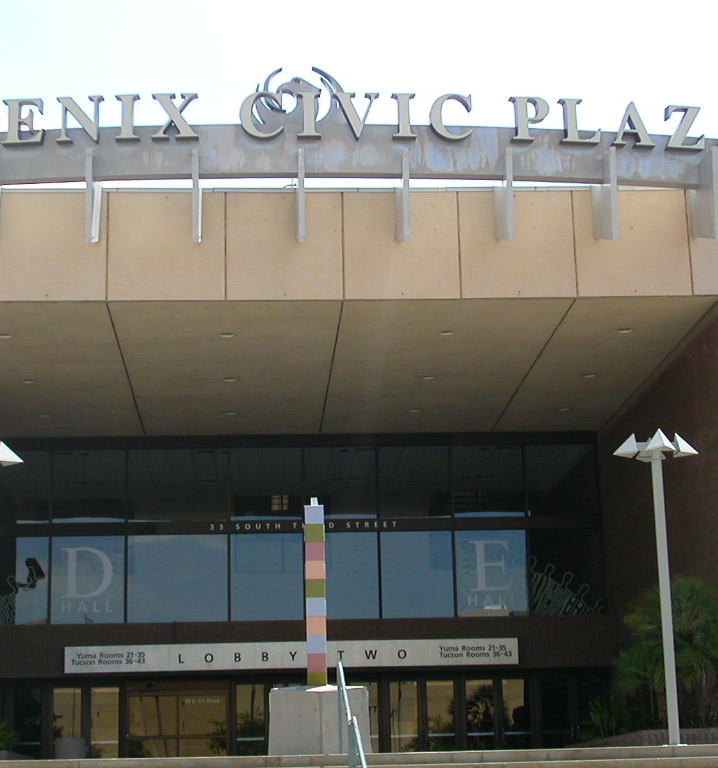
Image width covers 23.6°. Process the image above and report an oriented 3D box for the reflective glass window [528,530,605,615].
[{"bbox_3d":[5.041,4.572,41.672,1.911,2.044,0.100,-1,-14,-4],"label":"reflective glass window"}]

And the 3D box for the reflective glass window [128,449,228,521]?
[{"bbox_3d":[-4.419,2.474,41.886,2.430,1.784,0.100,-1,-14,-4],"label":"reflective glass window"}]

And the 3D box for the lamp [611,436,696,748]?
[{"bbox_3d":[3.265,2.169,18.332,0.938,3.353,0.938,-1,-14,-4],"label":"lamp"}]

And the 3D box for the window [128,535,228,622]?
[{"bbox_3d":[-4.344,4.651,41.081,2.383,2.111,0.100,-1,-14,-4],"label":"window"}]

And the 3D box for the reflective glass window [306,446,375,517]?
[{"bbox_3d":[-0.475,2.375,41.871,1.759,1.734,0.100,-1,-14,-4],"label":"reflective glass window"}]

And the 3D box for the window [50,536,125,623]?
[{"bbox_3d":[-6.479,4.660,40.949,1.800,2.056,0.100,-1,-14,-4],"label":"window"}]

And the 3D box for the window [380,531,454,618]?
[{"bbox_3d":[1.422,4.631,41.709,1.781,2.107,0.100,-1,-14,-4],"label":"window"}]

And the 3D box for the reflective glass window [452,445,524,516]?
[{"bbox_3d":[3.179,2.391,42.366,1.776,1.805,0.100,-1,-14,-4],"label":"reflective glass window"}]

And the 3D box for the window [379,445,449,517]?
[{"bbox_3d":[1.354,2.409,42.251,1.779,1.800,0.100,-1,-14,-4],"label":"window"}]

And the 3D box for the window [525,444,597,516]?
[{"bbox_3d":[4.982,2.369,42.204,1.787,1.797,0.100,-1,-14,-4],"label":"window"}]

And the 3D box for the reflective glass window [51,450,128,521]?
[{"bbox_3d":[-6.514,2.474,41.479,1.823,1.766,0.100,-1,-14,-4],"label":"reflective glass window"}]

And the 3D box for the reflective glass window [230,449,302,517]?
[{"bbox_3d":[-2.253,2.445,42.024,1.761,1.765,0.100,-1,-14,-4],"label":"reflective glass window"}]

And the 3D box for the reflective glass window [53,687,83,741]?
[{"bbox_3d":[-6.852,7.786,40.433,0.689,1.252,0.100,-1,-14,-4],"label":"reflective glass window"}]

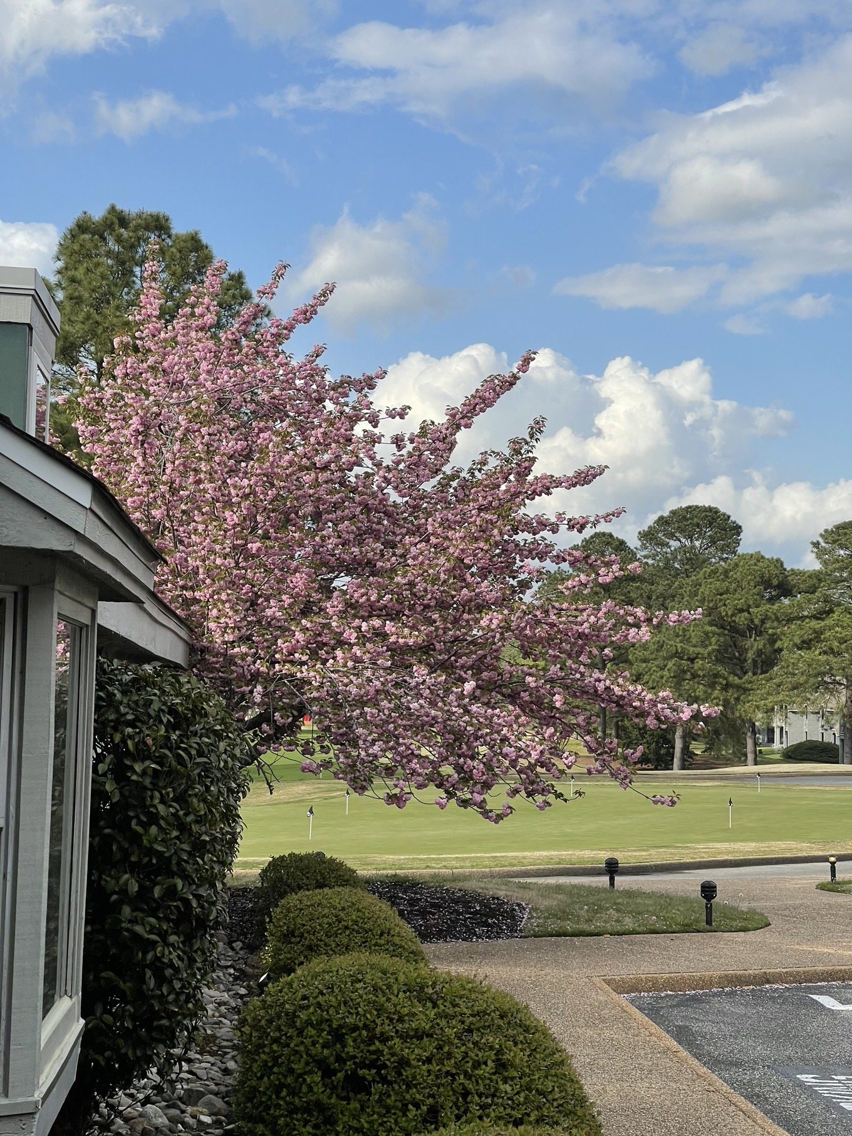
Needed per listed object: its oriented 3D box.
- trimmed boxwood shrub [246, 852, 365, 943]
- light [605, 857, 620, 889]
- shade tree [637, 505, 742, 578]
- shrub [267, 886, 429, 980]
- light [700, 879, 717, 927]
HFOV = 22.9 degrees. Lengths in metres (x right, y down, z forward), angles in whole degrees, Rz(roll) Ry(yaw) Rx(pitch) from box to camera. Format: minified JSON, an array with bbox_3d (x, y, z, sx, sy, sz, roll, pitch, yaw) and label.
[{"bbox_3d":[-1.131,3.180,20.200,1.150,0.880,1.150,1,-4,0],"label":"trimmed boxwood shrub"},{"bbox_3d":[2.440,4.027,27.500,0.175,0.475,0.175,1,-4,0],"label":"light"},{"bbox_3d":[15.503,4.199,125.000,7.200,15.800,7.200,1,-4,0],"label":"shade tree"},{"bbox_3d":[-0.673,3.053,17.600,1.360,0.770,1.320,1,-4,0],"label":"shrub"},{"bbox_3d":[3.046,3.605,22.600,0.175,0.475,0.175,1,-4,0],"label":"light"}]

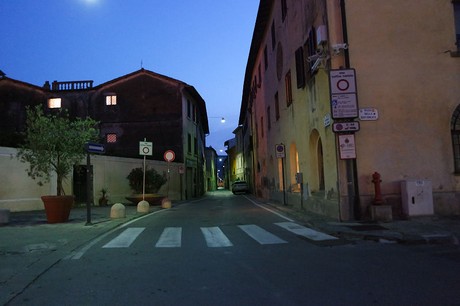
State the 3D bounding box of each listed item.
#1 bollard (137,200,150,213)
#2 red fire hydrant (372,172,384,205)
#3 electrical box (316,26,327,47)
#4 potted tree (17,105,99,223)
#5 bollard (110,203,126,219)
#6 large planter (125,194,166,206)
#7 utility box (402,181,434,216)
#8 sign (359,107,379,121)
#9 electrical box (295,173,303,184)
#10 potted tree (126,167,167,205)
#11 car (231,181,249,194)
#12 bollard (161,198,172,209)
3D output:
[{"bbox_3d":[-3.660,2.275,13.010,0.510,0.490,0.510,-2,-6,0],"label":"bollard"},{"bbox_3d":[3.719,0.894,7.711,0.260,0.810,0.260,-1,-6,-5],"label":"red fire hydrant"},{"bbox_3d":[2.607,-3.319,8.681,0.180,0.430,0.310,-1,-6,-4],"label":"electrical box"},{"bbox_3d":[-5.854,0.312,10.394,2.658,3.954,2.450,-2,-6,0],"label":"potted tree"},{"bbox_3d":[-3.999,2.087,11.001,0.510,0.490,0.510,-2,-6,0],"label":"bollard"},{"bbox_3d":[-4.706,2.685,17.369,2.300,0.580,2.300,-2,-6,0],"label":"large planter"},{"bbox_3d":[4.863,1.174,7.982,0.660,0.900,0.300,-1,-6,-5],"label":"utility box"},{"bbox_3d":[3.776,-1.042,8.287,0.540,0.360,0.030,-1,-6,-5],"label":"sign"},{"bbox_3d":[2.760,1.015,12.176,0.250,0.410,0.180,-2,-6,6],"label":"electrical box"},{"bbox_3d":[-4.730,1.879,17.449,2.300,2.220,2.300,-2,-6,0],"label":"potted tree"},{"bbox_3d":[1.222,4.032,35.000,1.740,1.520,4.100,-2,-6,-2],"label":"car"},{"bbox_3d":[-3.086,2.451,14.974,0.510,0.490,0.510,-2,-6,0],"label":"bollard"}]

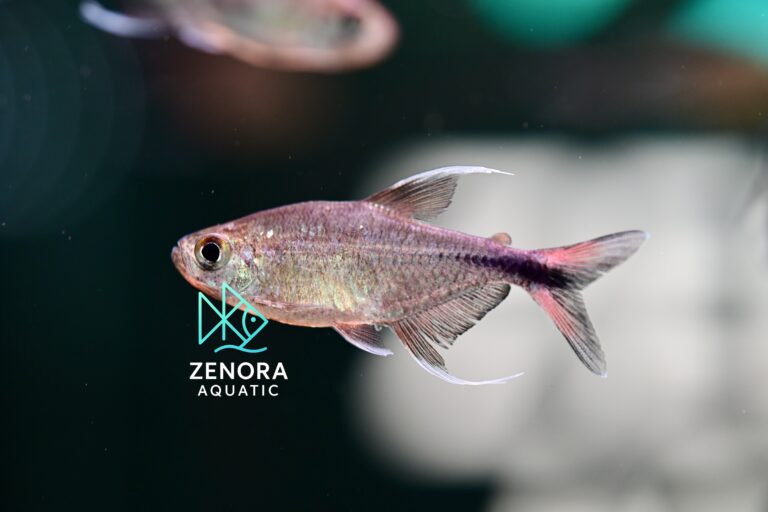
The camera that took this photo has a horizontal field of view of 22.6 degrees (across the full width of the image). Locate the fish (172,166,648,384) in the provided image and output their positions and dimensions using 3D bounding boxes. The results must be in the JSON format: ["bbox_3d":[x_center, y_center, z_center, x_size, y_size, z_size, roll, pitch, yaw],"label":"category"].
[{"bbox_3d":[0.003,0.001,0.203,0.050,0.023,0.007,5,0,0],"label":"fish"}]

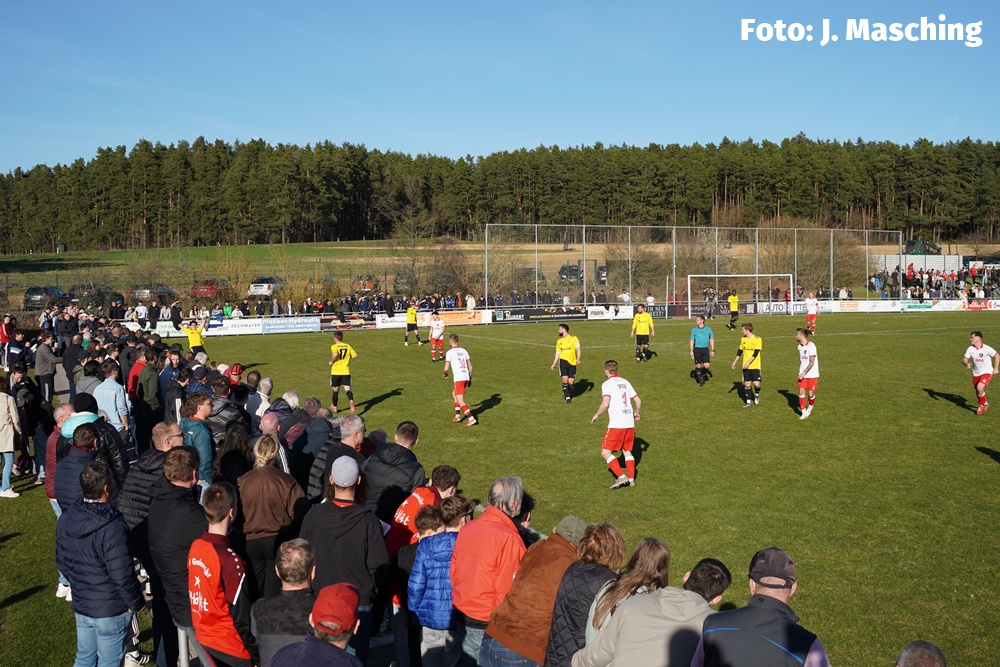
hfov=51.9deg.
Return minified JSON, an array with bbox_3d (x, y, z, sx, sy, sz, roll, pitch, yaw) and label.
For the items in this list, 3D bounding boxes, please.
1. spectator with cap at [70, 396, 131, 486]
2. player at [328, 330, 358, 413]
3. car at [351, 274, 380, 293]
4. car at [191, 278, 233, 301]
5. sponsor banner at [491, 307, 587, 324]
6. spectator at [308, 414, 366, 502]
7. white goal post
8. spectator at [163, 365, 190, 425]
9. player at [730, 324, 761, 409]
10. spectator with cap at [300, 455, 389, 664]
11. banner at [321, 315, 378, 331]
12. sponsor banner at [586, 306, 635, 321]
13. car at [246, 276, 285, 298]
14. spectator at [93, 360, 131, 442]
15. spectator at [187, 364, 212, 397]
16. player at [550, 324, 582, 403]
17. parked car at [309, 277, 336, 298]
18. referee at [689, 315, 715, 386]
[{"bbox_3d":[-3.755,1.501,9.546,0.600,1.879,0.420,1,4,30],"label":"spectator with cap"},{"bbox_3d":[-3.404,0.821,22.150,0.580,1.752,0.480,-2,3,-12],"label":"player"},{"bbox_3d":[-10.048,-3.820,77.500,1.780,1.500,4.250,-1,3,-1],"label":"car"},{"bbox_3d":[-18.740,-2.868,67.000,1.760,1.480,4.100,-1,3,-2],"label":"car"},{"bbox_3d":[2.235,-1.038,57.357,6.014,0.740,0.050,-2,4,-25],"label":"sponsor banner"},{"bbox_3d":[-1.286,1.540,8.450,0.580,1.750,0.420,2,5,41],"label":"spectator"},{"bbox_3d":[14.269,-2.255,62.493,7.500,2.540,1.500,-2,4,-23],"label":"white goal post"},{"bbox_3d":[-4.230,1.314,13.450,0.420,1.720,0.520,-3,4,-38],"label":"spectator"},{"bbox_3d":[5.360,0.668,22.250,0.620,1.770,0.450,1,4,27],"label":"player"},{"bbox_3d":[-0.953,1.645,6.450,0.540,1.780,0.370,-1,3,2],"label":"spectator with cap"},{"bbox_3d":[-7.720,-0.533,52.724,2.982,0.750,0.050,-2,4,-25],"label":"banner"},{"bbox_3d":[6.404,-1.200,59.296,3.115,0.740,0.050,-2,4,-25],"label":"sponsor banner"},{"bbox_3d":[-17.192,-3.327,76.500,1.830,1.670,4.450,0,3,7],"label":"car"},{"bbox_3d":[-5.381,1.295,14.148,0.520,1.825,0.380,2,4,37],"label":"spectator"},{"bbox_3d":[-4.077,1.316,13.850,0.520,1.762,0.380,2,5,45],"label":"spectator"},{"bbox_3d":[1.481,0.668,23.050,0.620,1.741,0.420,0,3,20],"label":"player"},{"bbox_3d":[-13.157,-3.431,77.500,1.800,1.550,4.300,0,3,7],"label":"parked car"},{"bbox_3d":[5.037,0.436,25.650,0.580,1.746,0.400,0,3,14],"label":"referee"}]

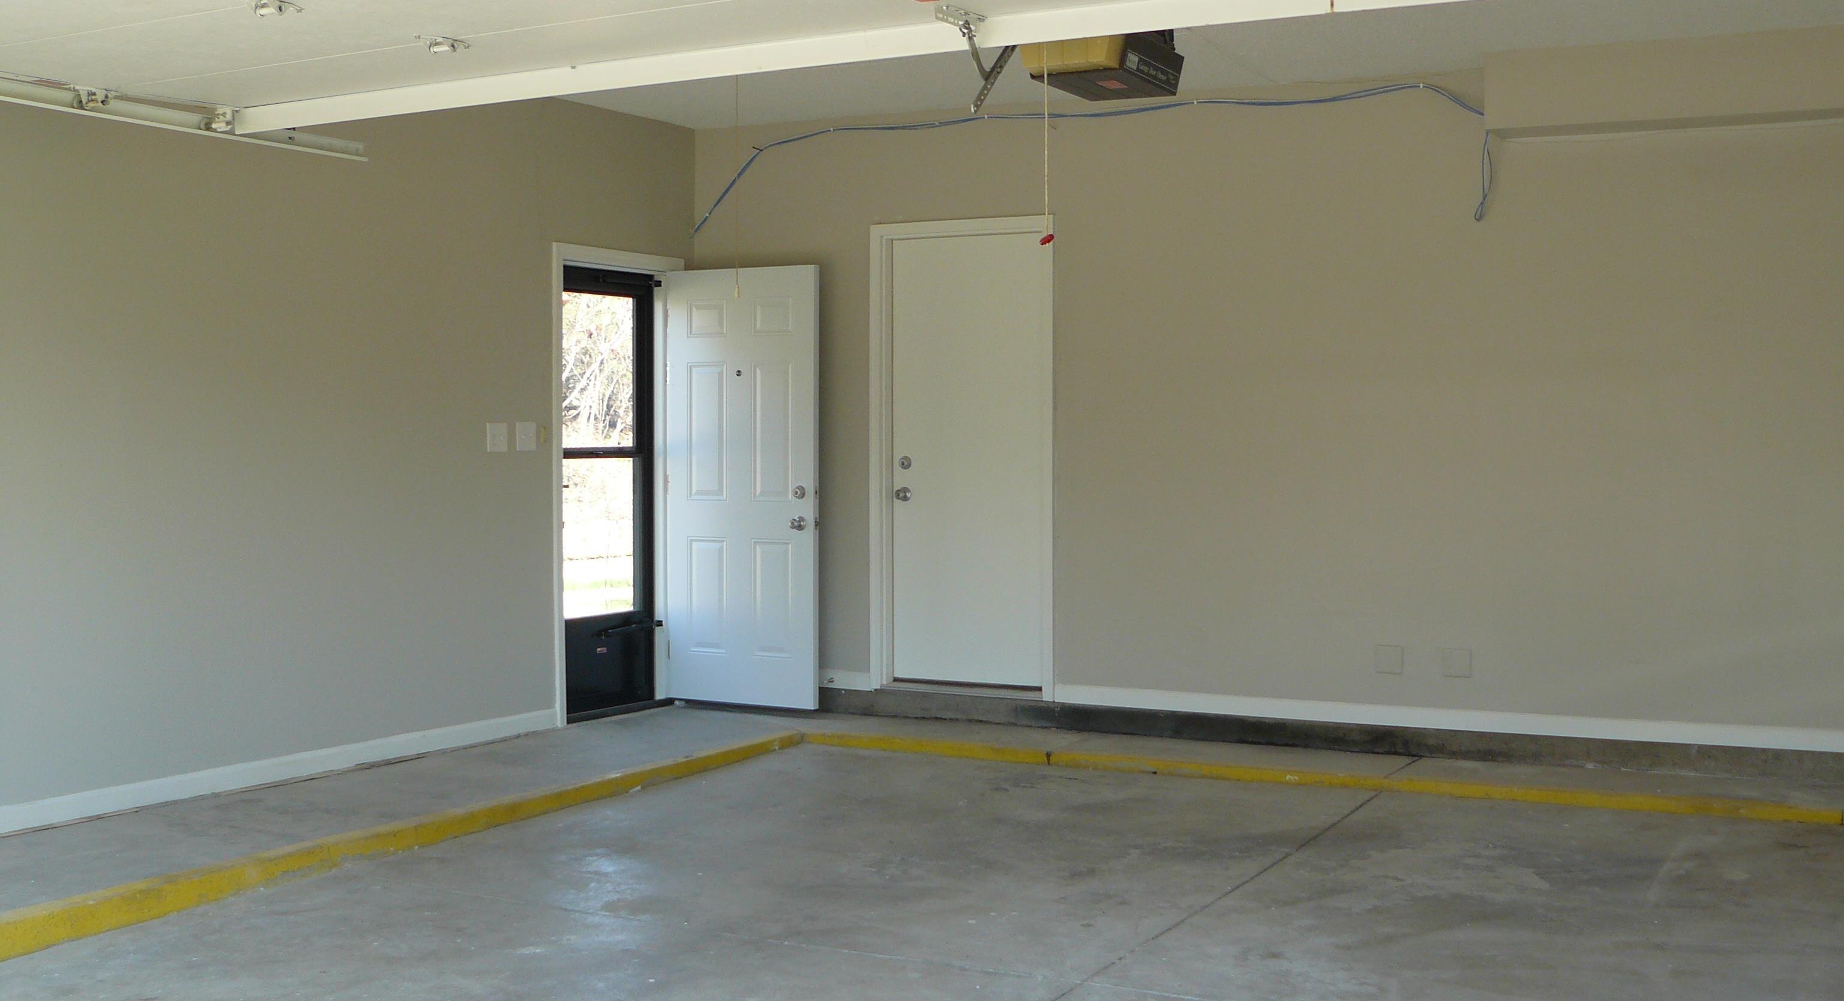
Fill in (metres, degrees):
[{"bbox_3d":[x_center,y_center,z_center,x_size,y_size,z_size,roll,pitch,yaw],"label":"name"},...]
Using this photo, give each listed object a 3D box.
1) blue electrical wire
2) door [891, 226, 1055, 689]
[{"bbox_3d":[0.559,-1.389,8.356,3.770,0.565,0.050,1,1,28],"label":"blue electrical wire"},{"bbox_3d":[0.220,-0.190,8.696,0.813,2.040,0.045,1,1,28],"label":"door"}]

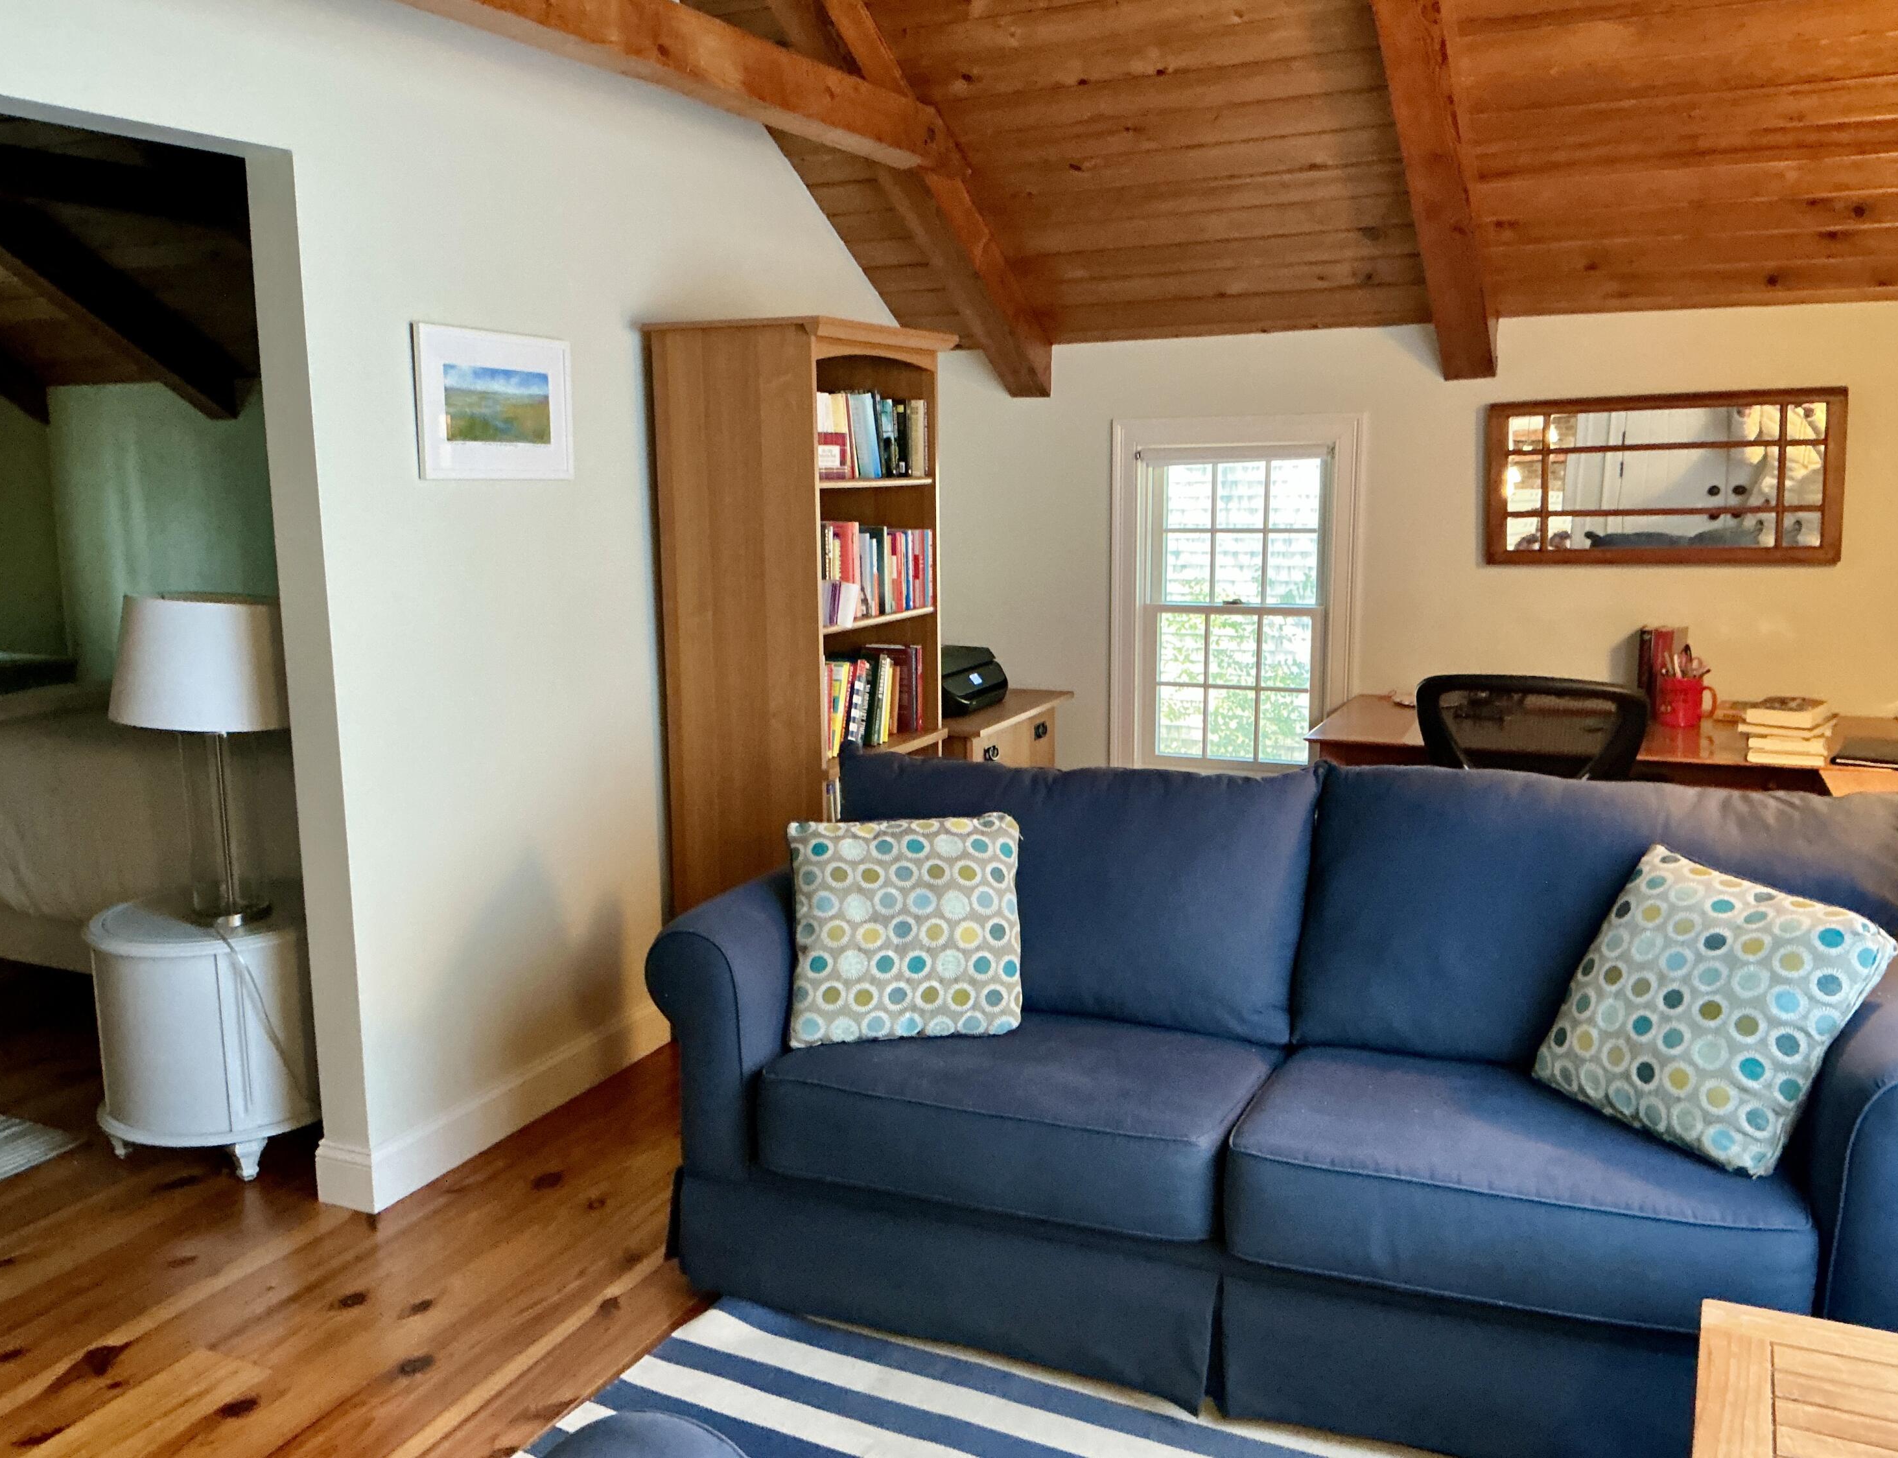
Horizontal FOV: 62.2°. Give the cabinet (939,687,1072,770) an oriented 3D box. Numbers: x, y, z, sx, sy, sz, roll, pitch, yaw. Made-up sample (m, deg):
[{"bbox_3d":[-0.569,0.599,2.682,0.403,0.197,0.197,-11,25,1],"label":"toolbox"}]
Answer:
[{"bbox_3d":[0.003,0.293,4.904,0.559,0.720,0.836,3,10,24],"label":"cabinet"}]

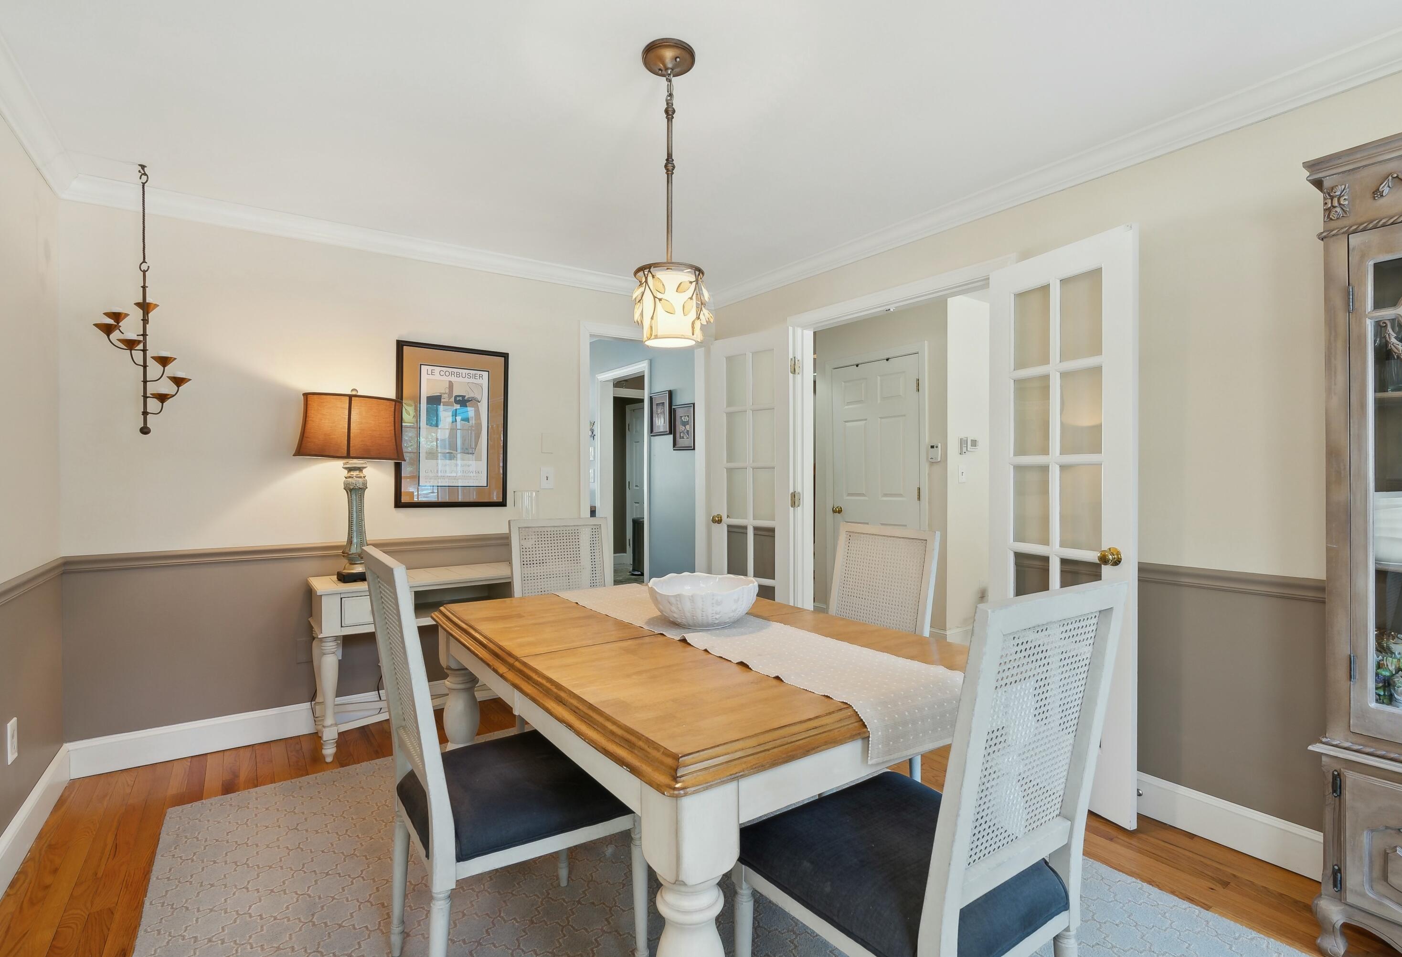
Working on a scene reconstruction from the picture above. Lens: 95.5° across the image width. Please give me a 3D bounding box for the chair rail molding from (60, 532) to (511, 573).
[{"bbox_3d":[-1.628,0.342,3.154,2.200,0.068,0.025,-1,1,-35],"label":"chair rail molding"}]

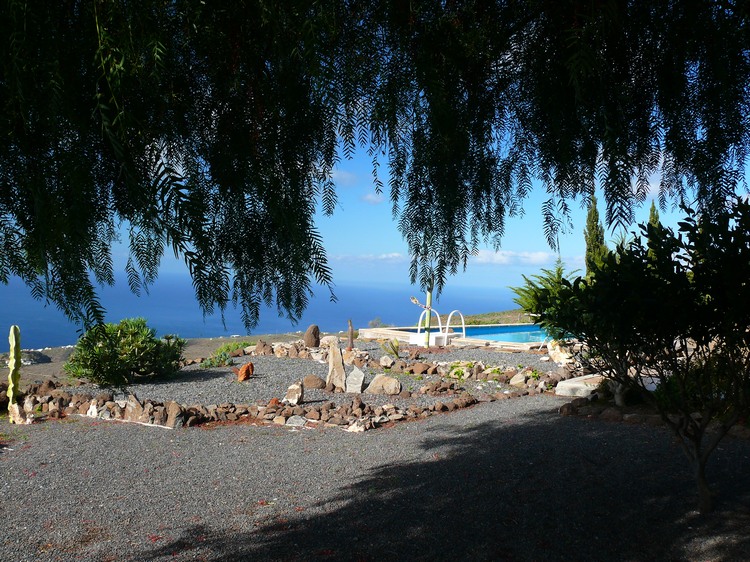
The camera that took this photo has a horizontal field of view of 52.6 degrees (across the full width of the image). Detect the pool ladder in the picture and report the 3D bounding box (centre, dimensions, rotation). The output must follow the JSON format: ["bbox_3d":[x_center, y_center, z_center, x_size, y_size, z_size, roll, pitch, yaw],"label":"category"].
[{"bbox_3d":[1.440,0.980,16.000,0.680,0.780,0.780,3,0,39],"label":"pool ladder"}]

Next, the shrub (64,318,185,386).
[{"bbox_3d":[-3.300,0.900,10.000,1.530,0.830,1.400,3,0,-18],"label":"shrub"}]

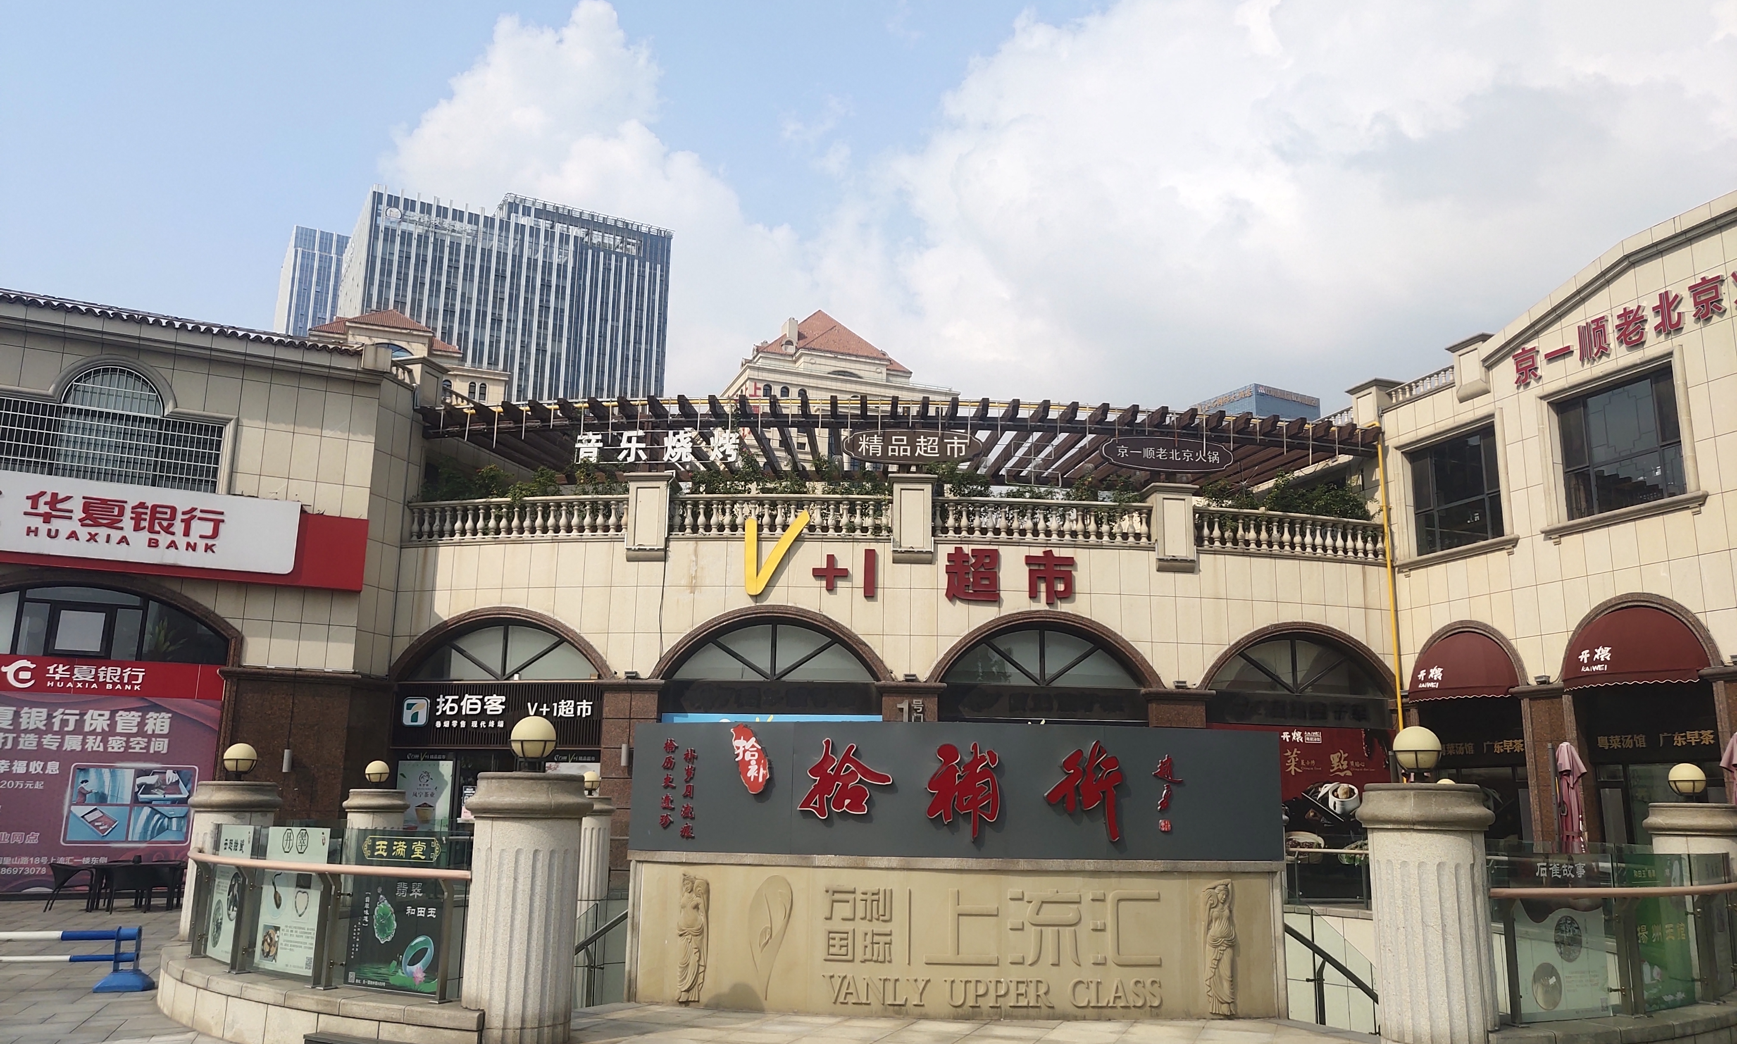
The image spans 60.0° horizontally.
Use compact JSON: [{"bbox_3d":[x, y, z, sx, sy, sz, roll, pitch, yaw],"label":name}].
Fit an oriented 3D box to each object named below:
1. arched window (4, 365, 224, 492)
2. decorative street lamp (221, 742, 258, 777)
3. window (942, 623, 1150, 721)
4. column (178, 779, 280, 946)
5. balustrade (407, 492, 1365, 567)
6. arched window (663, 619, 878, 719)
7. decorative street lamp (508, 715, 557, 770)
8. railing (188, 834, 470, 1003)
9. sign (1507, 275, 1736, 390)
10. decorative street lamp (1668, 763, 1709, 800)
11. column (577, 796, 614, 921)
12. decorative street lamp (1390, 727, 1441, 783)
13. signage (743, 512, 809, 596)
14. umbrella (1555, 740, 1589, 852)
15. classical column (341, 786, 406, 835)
[{"bbox_3d":[-13.058,-1.597,26.146,3.475,2.218,0.250,8,-14,-29],"label":"arched window"},{"bbox_3d":[-5.176,1.967,12.400,0.285,0.310,0.285,5,-12,-22],"label":"decorative street lamp"},{"bbox_3d":[3.035,2.634,26.200,3.650,1.750,0.300,2,-11,-6],"label":"window"},{"bbox_3d":[-5.214,2.938,12.245,0.770,1.580,0.770,5,-12,-22],"label":"column"},{"bbox_3d":[0.627,0.076,29.152,19.268,0.915,1.457,1,-12,-1],"label":"balustrade"},{"bbox_3d":[-1.688,2.543,26.000,3.750,1.750,0.300,1,-11,1],"label":"arched window"},{"bbox_3d":[-2.229,1.481,10.032,0.311,0.368,0.311,1,-12,0],"label":"decorative street lamp"},{"bbox_3d":[-4.008,2.727,10.484,4.128,1.050,0.380,-10,-16,43],"label":"railing"},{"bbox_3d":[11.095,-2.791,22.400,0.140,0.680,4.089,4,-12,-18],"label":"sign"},{"bbox_3d":[7.677,2.440,14.100,0.297,0.361,0.297,1,-12,0],"label":"decorative street lamp"},{"bbox_3d":[-4.495,5.267,24.026,0.825,1.711,0.825,1,-12,0],"label":"column"},{"bbox_3d":[3.527,1.502,9.688,0.300,0.368,0.300,1,-12,0],"label":"decorative street lamp"},{"bbox_3d":[-1.593,0.547,25.800,1.120,1.450,0.200,1,-11,-1],"label":"signage"},{"bbox_3d":[8.382,3.833,17.761,0.400,2.450,0.400,-4,-12,24],"label":"umbrella"},{"bbox_3d":[-5.745,3.906,17.345,0.770,1.580,0.770,4,-12,-17],"label":"classical column"}]

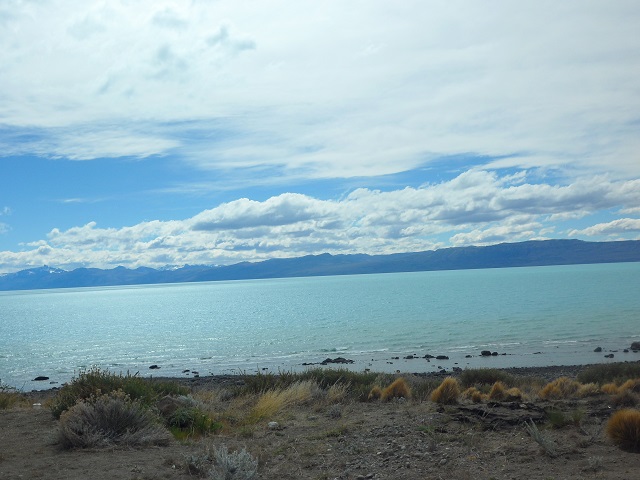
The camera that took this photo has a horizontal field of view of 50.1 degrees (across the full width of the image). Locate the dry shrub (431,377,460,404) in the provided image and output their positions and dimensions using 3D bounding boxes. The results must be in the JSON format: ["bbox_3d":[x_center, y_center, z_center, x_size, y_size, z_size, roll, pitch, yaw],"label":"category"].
[{"bbox_3d":[1.908,2.288,10.400,0.450,0.420,0.430,-3,-3,0],"label":"dry shrub"}]

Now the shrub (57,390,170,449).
[{"bbox_3d":[-2.536,2.198,8.400,1.380,0.660,1.150,-3,-3,0],"label":"shrub"}]

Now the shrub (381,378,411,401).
[{"bbox_3d":[1.203,2.386,10.900,0.470,0.360,0.420,-3,-3,0],"label":"shrub"}]

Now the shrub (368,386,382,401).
[{"bbox_3d":[0.884,2.446,10.900,0.230,0.230,0.220,-3,-3,0],"label":"shrub"}]

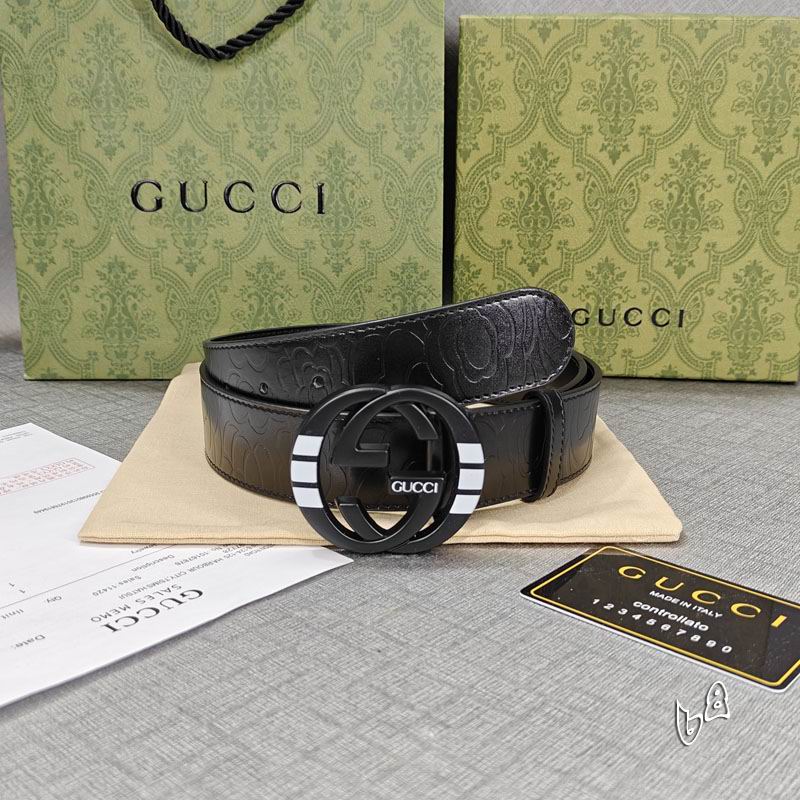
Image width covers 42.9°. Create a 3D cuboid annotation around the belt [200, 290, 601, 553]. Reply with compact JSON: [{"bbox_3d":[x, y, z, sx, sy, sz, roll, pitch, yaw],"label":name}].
[{"bbox_3d":[0.000,-0.008,0.423,0.168,0.077,0.165,1,16,0],"label":"belt"}]

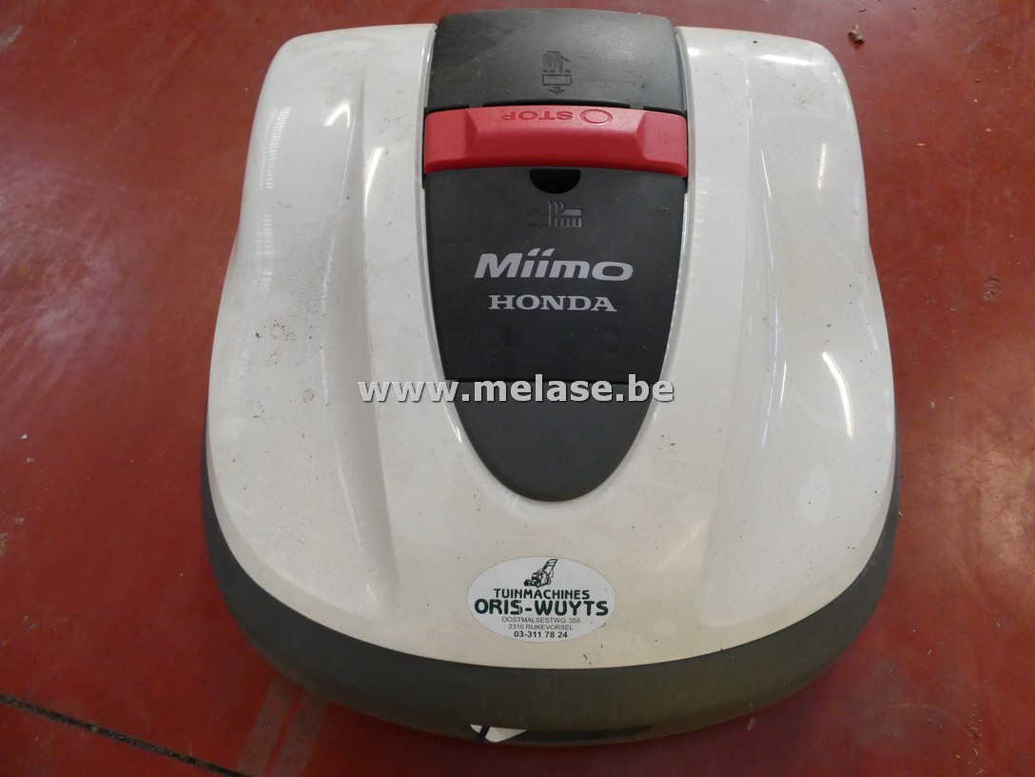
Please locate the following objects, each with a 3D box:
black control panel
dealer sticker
[{"bbox_3d":[0.029,-0.161,0.545,0.212,0.084,0.493,1,62,1],"label":"black control panel"},{"bbox_3d":[0.015,0.135,0.460,0.096,0.003,0.055,1,87,0],"label":"dealer sticker"}]

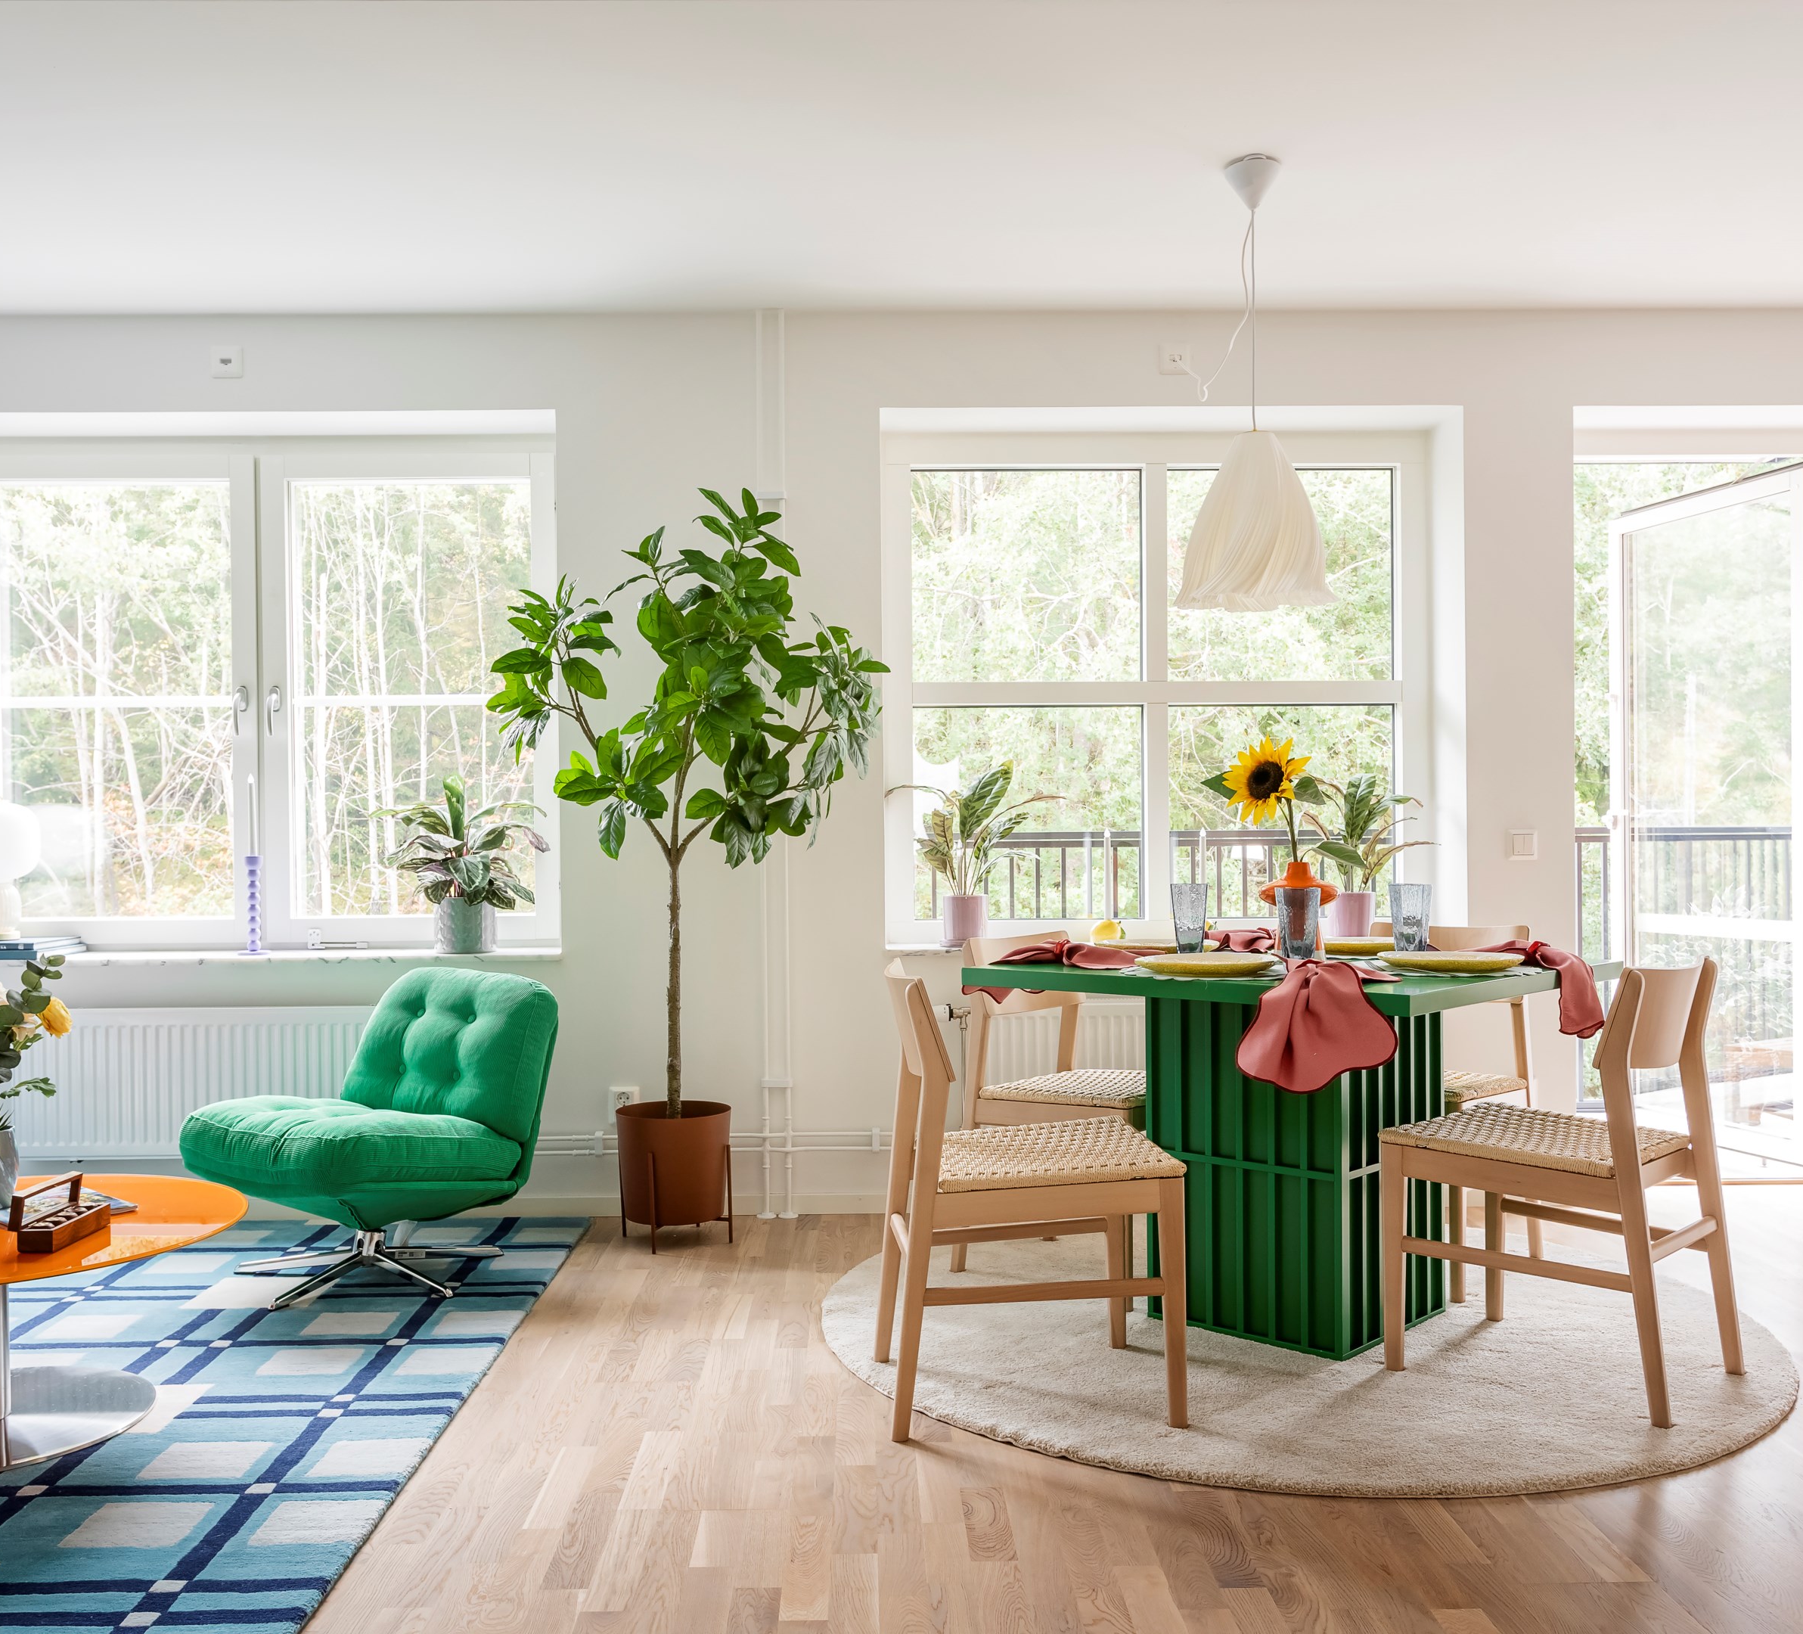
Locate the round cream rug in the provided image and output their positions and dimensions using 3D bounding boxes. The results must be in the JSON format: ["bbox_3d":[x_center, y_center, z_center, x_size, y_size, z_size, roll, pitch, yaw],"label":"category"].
[{"bbox_3d":[0.817,1.061,3.559,1.980,0.016,1.980,0,0,0],"label":"round cream rug"}]

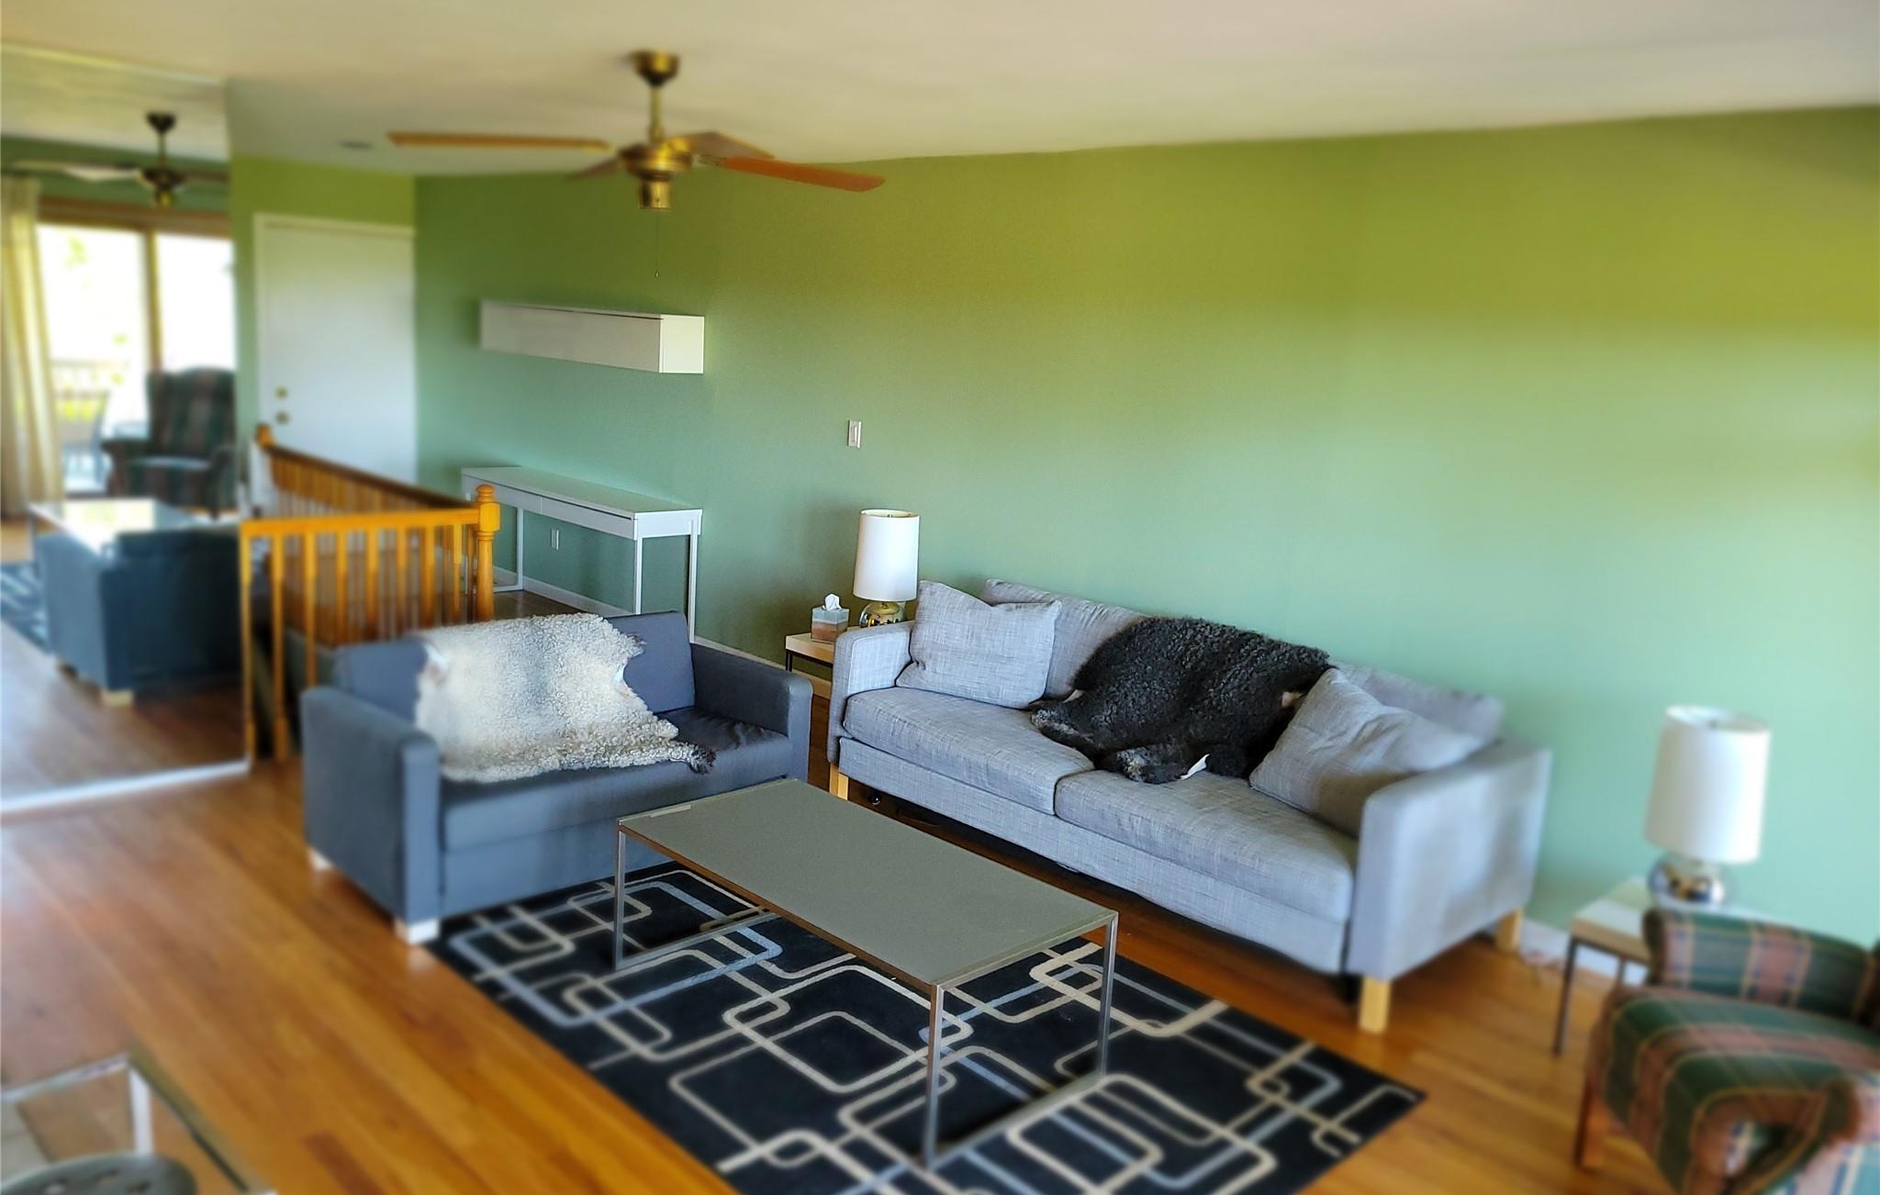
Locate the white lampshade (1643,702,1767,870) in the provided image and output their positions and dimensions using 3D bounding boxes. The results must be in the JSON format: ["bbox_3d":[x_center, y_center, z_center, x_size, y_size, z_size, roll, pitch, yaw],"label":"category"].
[{"bbox_3d":[1.967,0.478,3.614,0.262,0.345,0.262,14,15,43],"label":"white lampshade"}]

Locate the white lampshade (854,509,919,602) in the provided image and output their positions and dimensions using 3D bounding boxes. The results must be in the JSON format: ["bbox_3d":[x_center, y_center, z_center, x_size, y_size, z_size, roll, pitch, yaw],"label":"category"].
[{"bbox_3d":[-0.217,-0.166,5.890,0.265,0.345,0.265,3,11,-1],"label":"white lampshade"}]

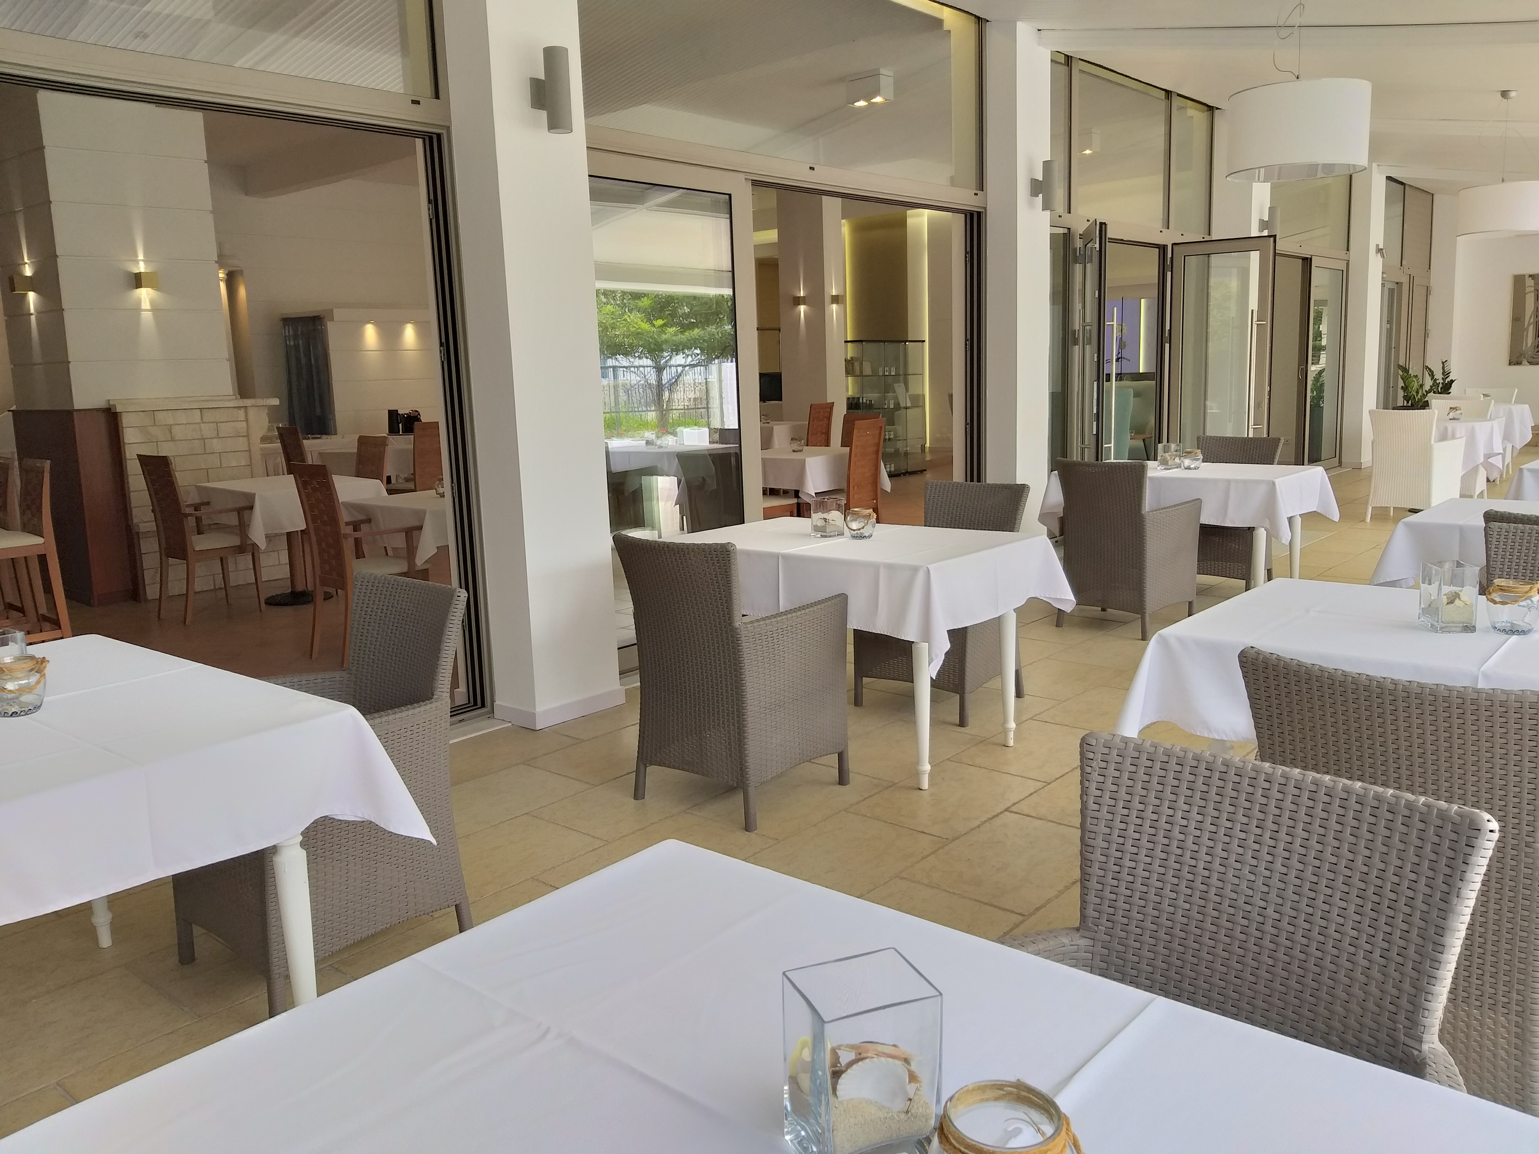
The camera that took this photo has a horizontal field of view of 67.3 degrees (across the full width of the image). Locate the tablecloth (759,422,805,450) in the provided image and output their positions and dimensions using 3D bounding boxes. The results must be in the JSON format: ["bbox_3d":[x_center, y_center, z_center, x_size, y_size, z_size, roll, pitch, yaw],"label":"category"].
[{"bbox_3d":[-0.002,-1.677,13.971,0.950,0.330,1.050,6,13,40],"label":"tablecloth"}]

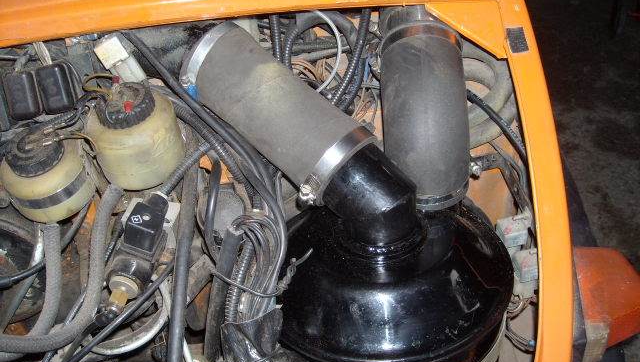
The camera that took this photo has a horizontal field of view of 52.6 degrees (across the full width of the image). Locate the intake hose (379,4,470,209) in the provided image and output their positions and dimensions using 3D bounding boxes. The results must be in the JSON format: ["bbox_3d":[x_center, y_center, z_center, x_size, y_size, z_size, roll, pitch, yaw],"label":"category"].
[{"bbox_3d":[0.113,-0.078,0.698,0.096,0.215,0.118,-2,3,0],"label":"intake hose"}]

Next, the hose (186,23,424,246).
[{"bbox_3d":[-0.015,-0.045,0.655,0.285,0.110,0.102,41,57,19],"label":"hose"}]

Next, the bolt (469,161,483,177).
[{"bbox_3d":[0.180,-0.013,0.750,0.015,0.015,0.018,14,39,3],"label":"bolt"}]

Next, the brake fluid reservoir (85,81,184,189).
[{"bbox_3d":[-0.169,-0.044,0.590,0.082,0.078,0.082,-4,42,0],"label":"brake fluid reservoir"}]

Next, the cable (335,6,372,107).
[{"bbox_3d":[0.044,-0.155,0.815,0.019,0.135,0.017,16,14,0],"label":"cable"}]

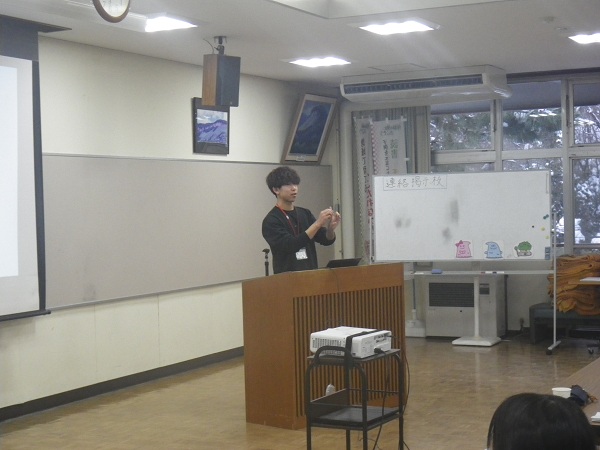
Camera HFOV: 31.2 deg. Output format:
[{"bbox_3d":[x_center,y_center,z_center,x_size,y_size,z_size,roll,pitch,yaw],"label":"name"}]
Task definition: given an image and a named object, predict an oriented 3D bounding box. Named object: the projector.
[{"bbox_3d":[0.265,0.607,5.560,0.302,0.101,0.315,2,3,31],"label":"projector"}]

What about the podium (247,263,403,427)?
[{"bbox_3d":[0.192,0.831,7.793,1.148,1.068,0.493,-2,2,-44],"label":"podium"}]

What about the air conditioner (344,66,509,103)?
[{"bbox_3d":[1.310,-1.439,11.206,1.584,0.260,0.727,-1,1,28],"label":"air conditioner"}]

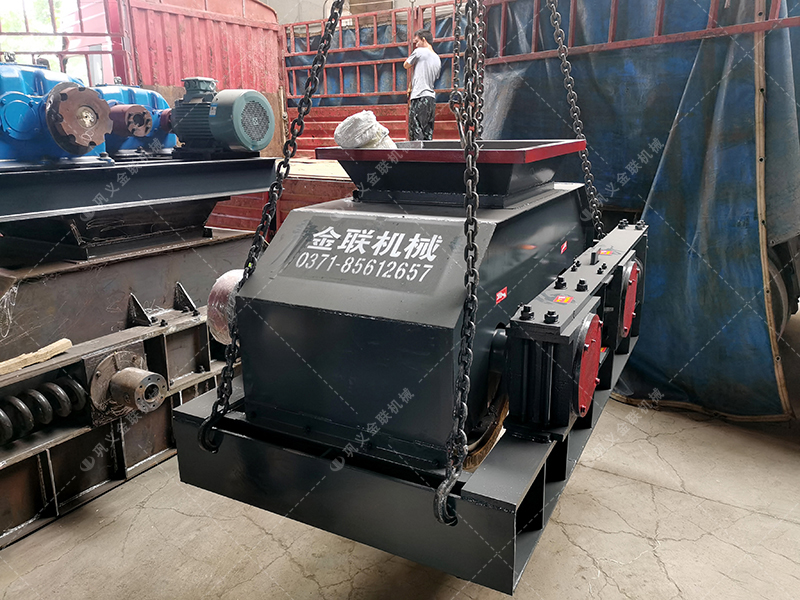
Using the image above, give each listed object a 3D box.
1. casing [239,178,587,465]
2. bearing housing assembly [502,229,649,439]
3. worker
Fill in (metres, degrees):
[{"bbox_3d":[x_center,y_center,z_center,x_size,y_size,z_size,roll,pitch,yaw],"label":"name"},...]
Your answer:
[{"bbox_3d":[0.202,-0.080,2.111,0.627,0.559,1.540,7,18,28],"label":"casing"},{"bbox_3d":[0.765,-0.003,2.252,0.192,0.328,1.677,7,18,28],"label":"bearing housing assembly"},{"bbox_3d":[0.294,-2.530,7.632,0.320,1.680,0.480,7,18,27],"label":"worker"}]

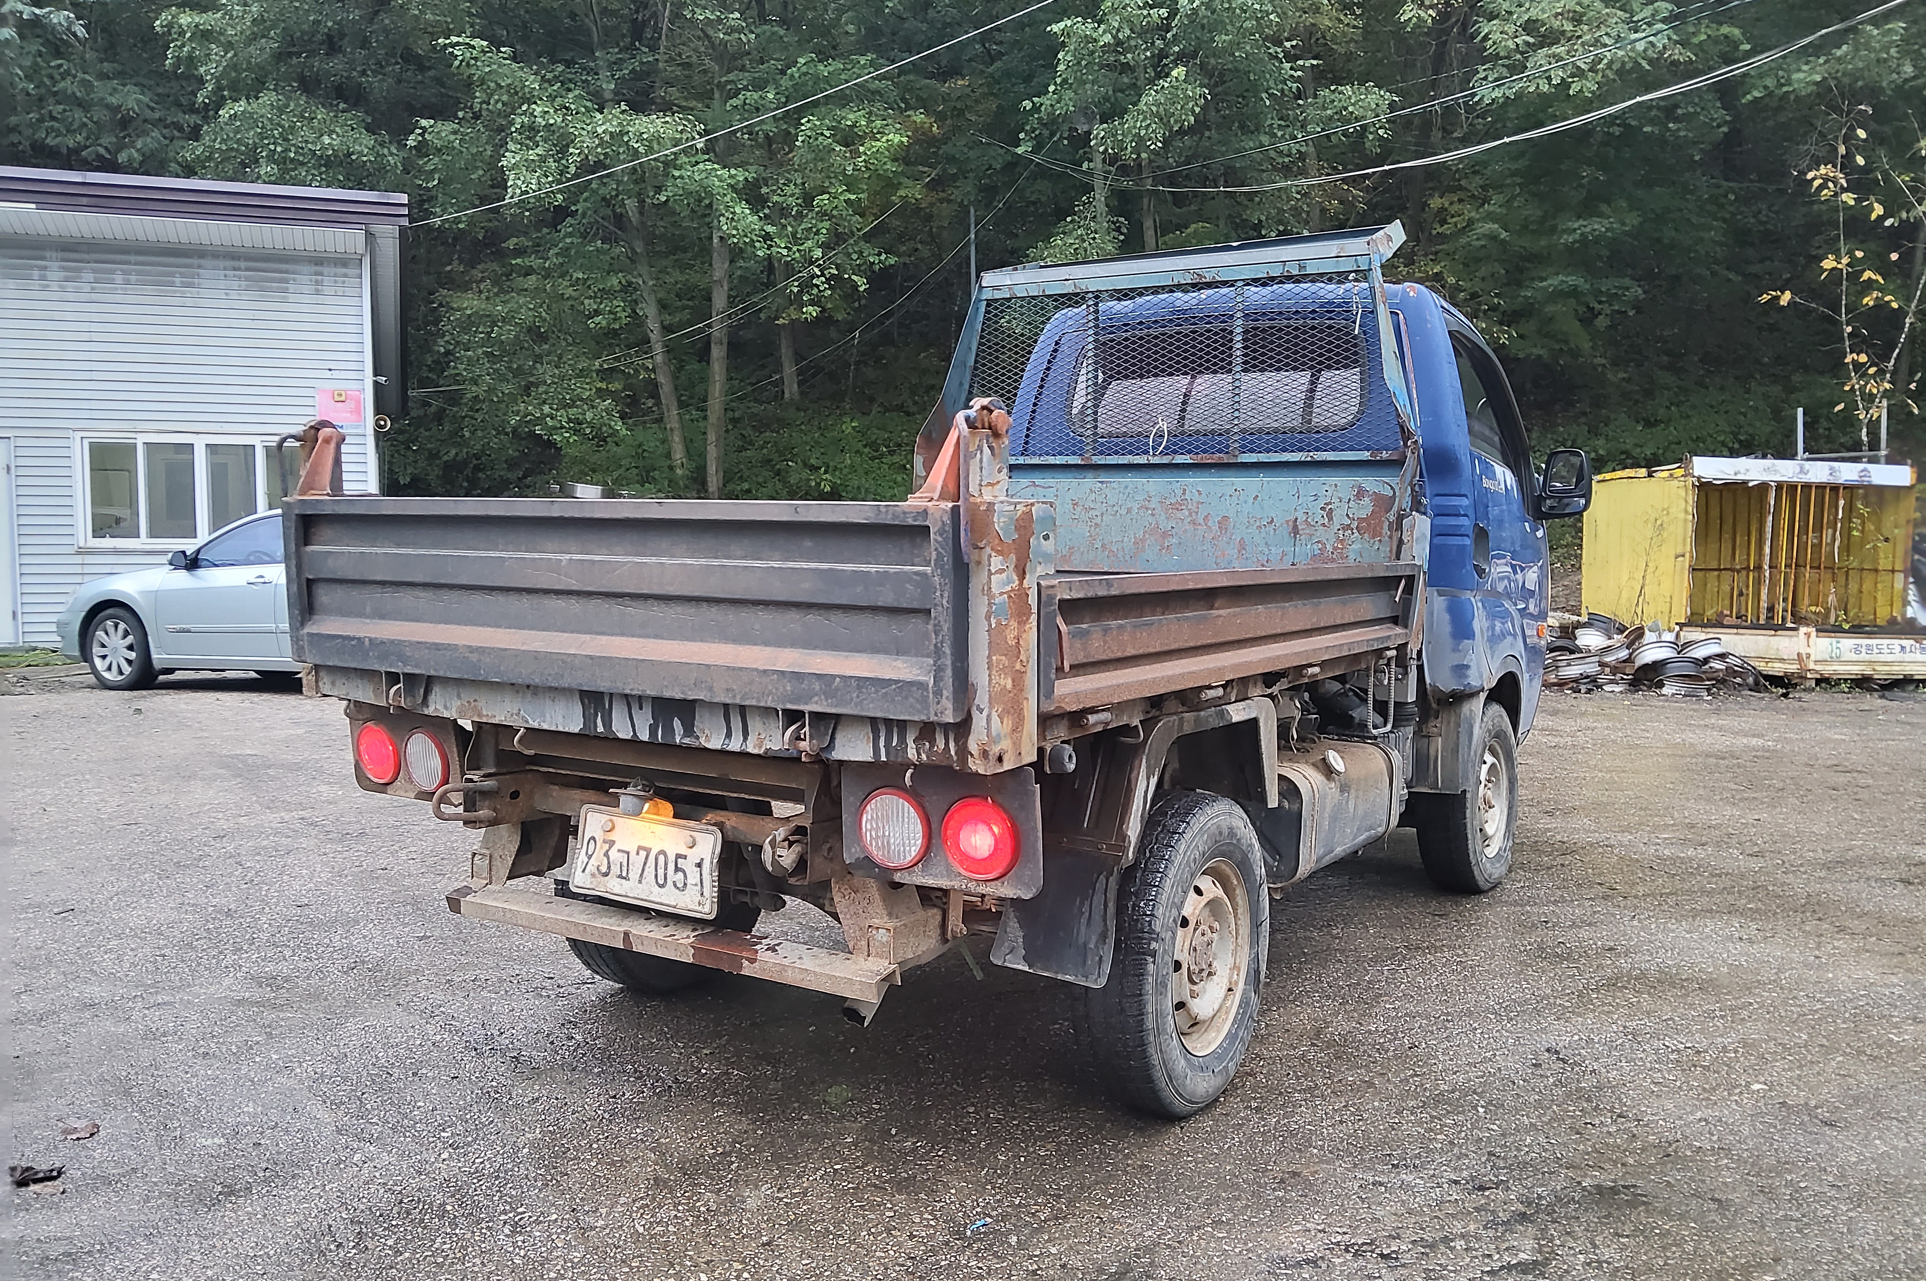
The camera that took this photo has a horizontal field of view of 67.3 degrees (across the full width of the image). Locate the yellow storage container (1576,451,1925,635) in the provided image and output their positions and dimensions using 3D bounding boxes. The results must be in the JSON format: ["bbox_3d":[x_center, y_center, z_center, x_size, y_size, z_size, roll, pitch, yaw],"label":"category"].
[{"bbox_3d":[7.990,-0.744,14.860,2.400,2.000,1.750,0,4,-10],"label":"yellow storage container"}]

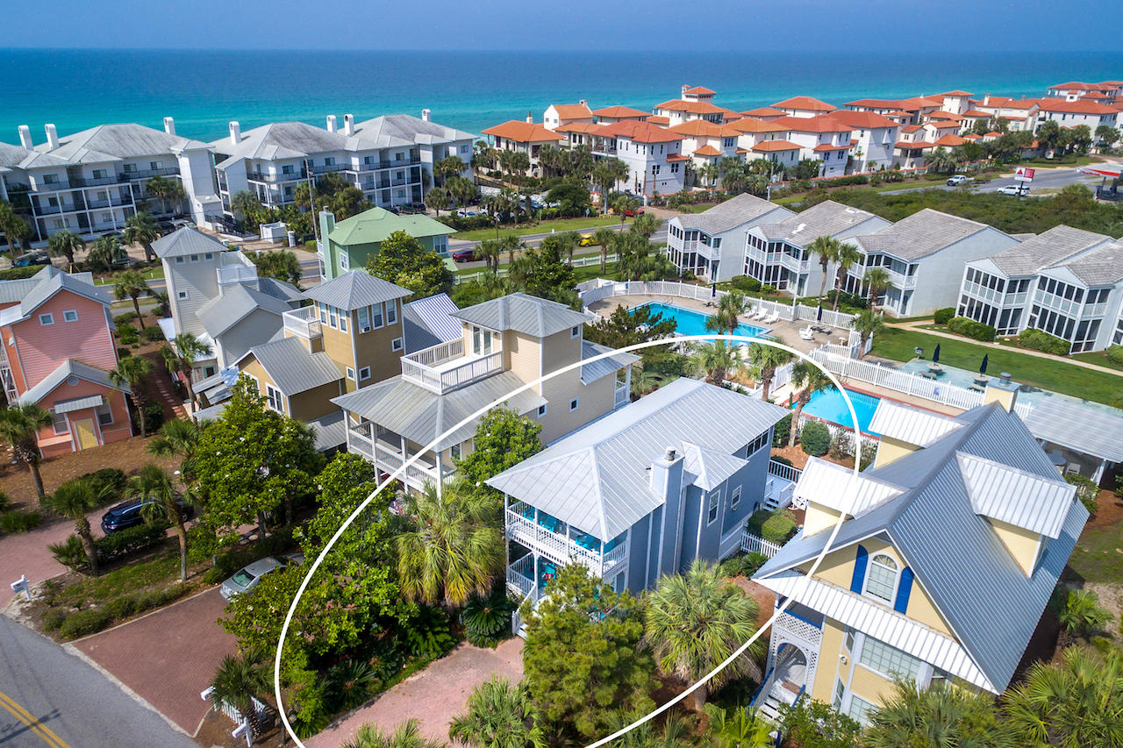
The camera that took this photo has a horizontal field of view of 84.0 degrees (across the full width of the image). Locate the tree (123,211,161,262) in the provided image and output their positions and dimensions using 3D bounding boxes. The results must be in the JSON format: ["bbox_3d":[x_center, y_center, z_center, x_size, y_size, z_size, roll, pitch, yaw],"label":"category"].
[{"bbox_3d":[-54.812,-17.941,81.620,3.963,6.461,3.667,0,25,0],"label":"tree"}]

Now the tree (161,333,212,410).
[{"bbox_3d":[-25.720,0.760,43.180,3.800,7.190,3.800,0,25,0],"label":"tree"}]

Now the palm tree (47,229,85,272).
[{"bbox_3d":[-59.170,-14.560,74.790,4.500,5.270,4.500,0,25,0],"label":"palm tree"}]

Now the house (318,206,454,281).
[{"bbox_3d":[-20.582,-15.522,74.031,13.592,9.379,9.228,-14,28,-27],"label":"house"}]

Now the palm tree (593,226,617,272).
[{"bbox_3d":[5.180,-14.540,74.430,2.950,5.560,2.950,0,25,0],"label":"palm tree"}]

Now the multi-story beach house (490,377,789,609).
[{"bbox_3d":[4.006,5.403,28.544,6.300,8.600,12.900,23,34,38],"label":"multi-story beach house"}]

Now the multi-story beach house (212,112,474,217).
[{"bbox_3d":[-32.783,-33.793,98.662,35.000,13.400,17.500,-20,33,-34],"label":"multi-story beach house"}]

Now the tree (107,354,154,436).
[{"bbox_3d":[-29.042,1.578,43.080,2.690,6.130,2.690,-20,34,-33],"label":"tree"}]

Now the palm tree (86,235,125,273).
[{"bbox_3d":[-55.350,-14.580,75.900,4.500,4.280,4.500,0,25,0],"label":"palm tree"}]

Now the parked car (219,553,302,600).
[{"bbox_3d":[-17.036,11.576,35.892,1.777,1.492,4.456,21,32,37],"label":"parked car"}]

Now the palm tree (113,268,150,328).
[{"bbox_3d":[-40.670,-6.930,59.430,3.800,5.880,3.800,0,25,0],"label":"palm tree"}]

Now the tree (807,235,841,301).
[{"bbox_3d":[27.190,-10.580,64.980,3.600,7.250,3.600,0,25,0],"label":"tree"}]

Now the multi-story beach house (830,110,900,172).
[{"bbox_3d":[70.704,-54.907,146.430,12.585,12.505,9.548,-20,32,-37],"label":"multi-story beach house"}]

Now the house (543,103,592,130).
[{"bbox_3d":[1.847,-58.990,153.497,9.655,13.130,6.692,-16,30,-31],"label":"house"}]

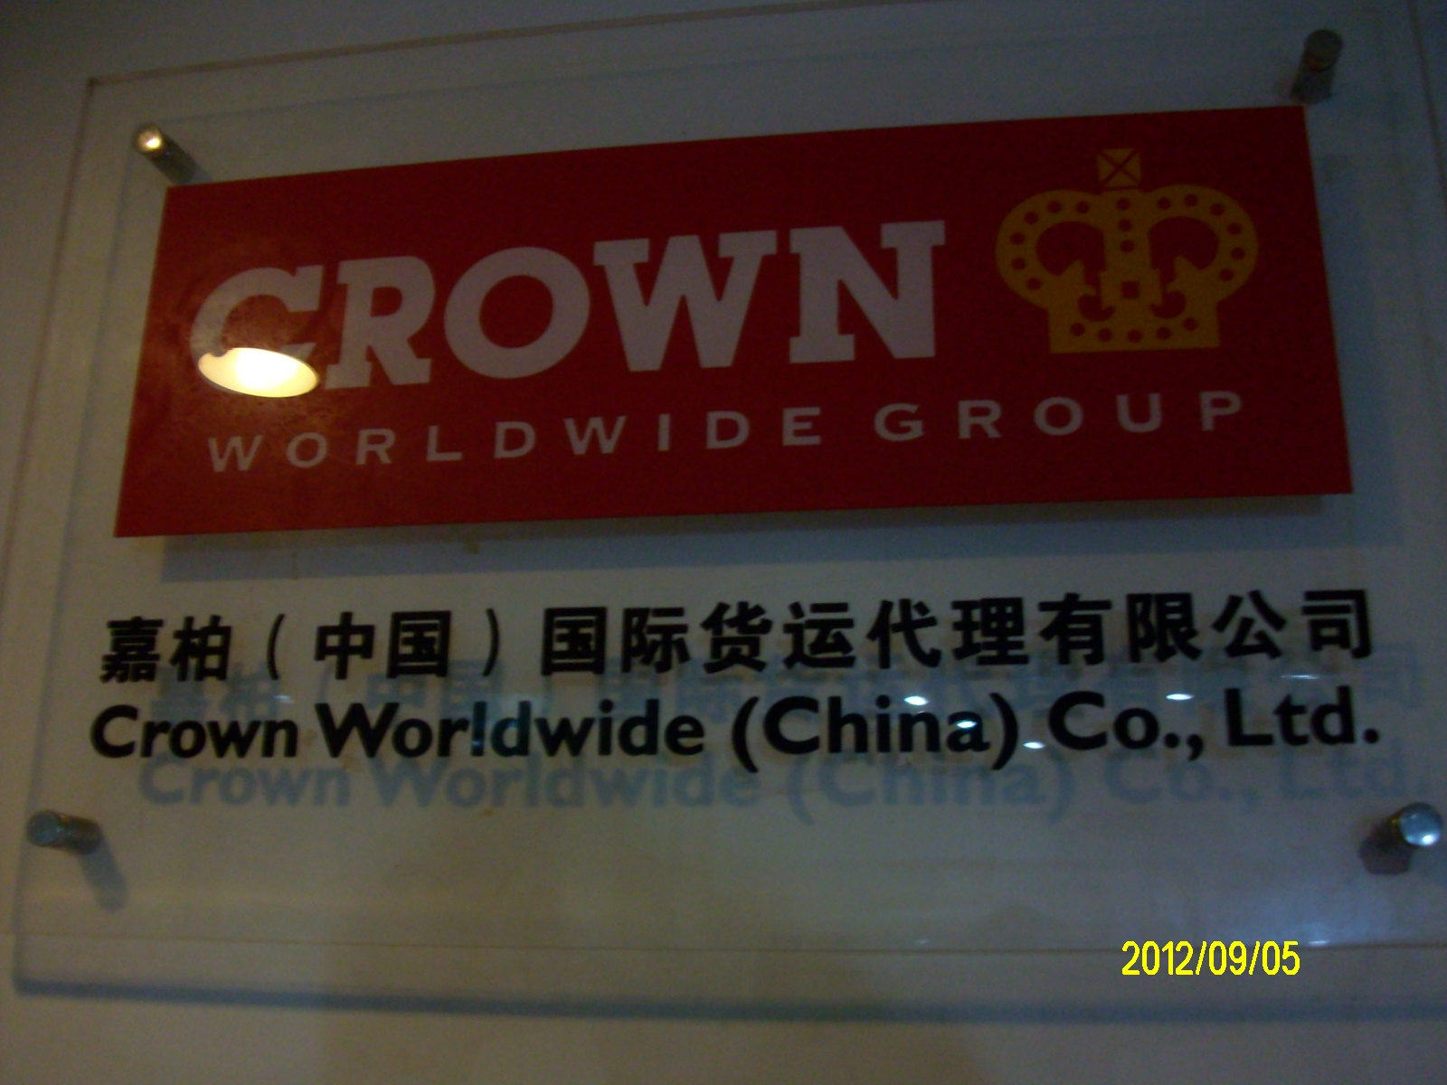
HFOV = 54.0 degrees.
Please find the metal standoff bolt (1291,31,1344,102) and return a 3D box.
[{"bbox_3d":[0.372,-0.298,0.891,0.020,0.020,0.045,-2,-17,8],"label":"metal standoff bolt"}]

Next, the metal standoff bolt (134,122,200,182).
[{"bbox_3d":[-0.392,-0.273,0.997,0.020,0.020,0.045,-2,-17,8],"label":"metal standoff bolt"}]

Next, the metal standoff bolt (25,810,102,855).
[{"bbox_3d":[-0.398,0.176,0.859,0.020,0.020,0.045,-2,-17,8],"label":"metal standoff bolt"}]

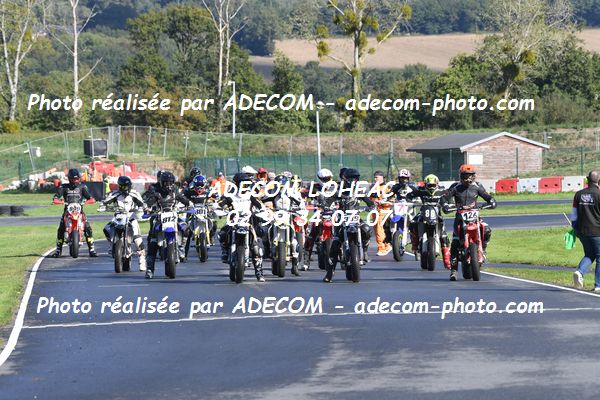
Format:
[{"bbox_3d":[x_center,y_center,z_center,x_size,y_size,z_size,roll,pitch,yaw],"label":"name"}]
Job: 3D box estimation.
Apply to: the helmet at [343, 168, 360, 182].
[{"bbox_3d":[0.828,-0.366,68.300,0.260,0.270,0.330,0,0,-9],"label":"helmet"}]

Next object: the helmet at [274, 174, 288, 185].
[{"bbox_3d":[-0.303,-0.290,71.800,0.260,0.270,0.330,0,0,-3],"label":"helmet"}]

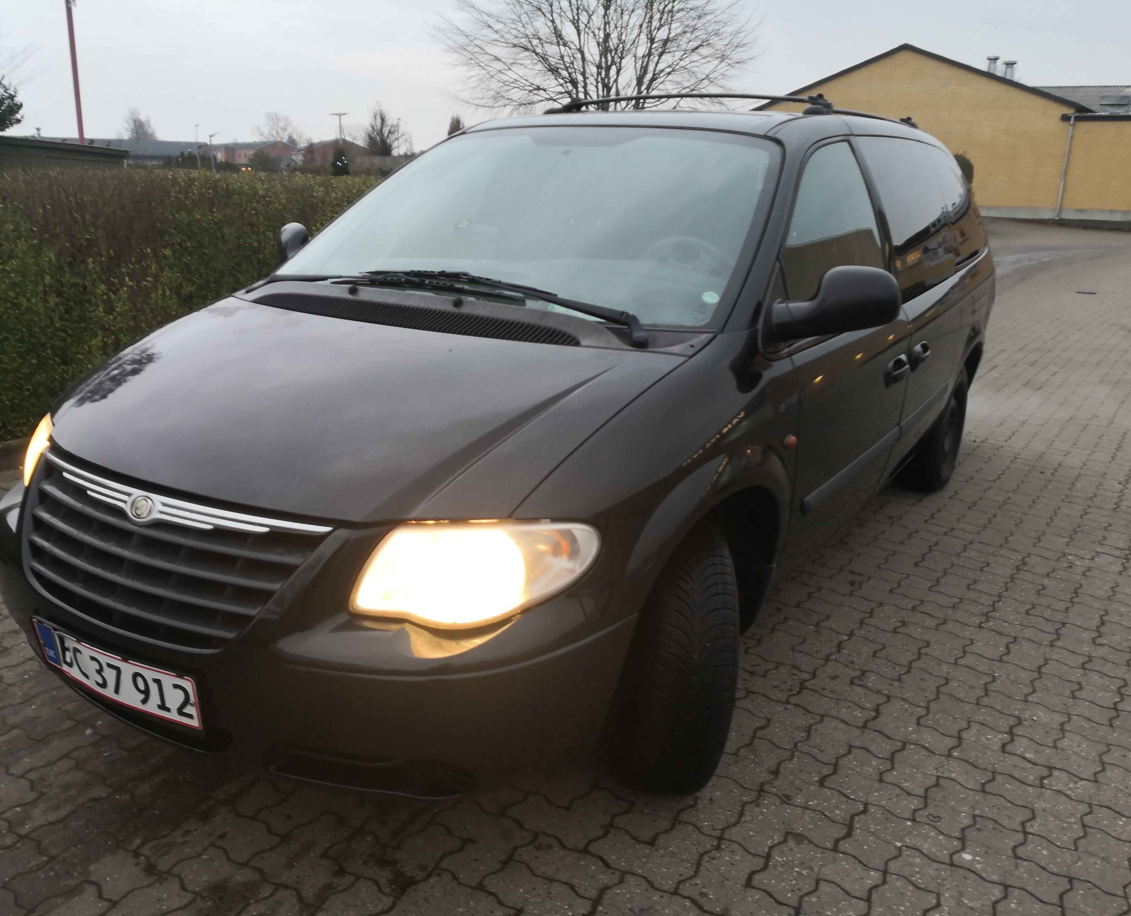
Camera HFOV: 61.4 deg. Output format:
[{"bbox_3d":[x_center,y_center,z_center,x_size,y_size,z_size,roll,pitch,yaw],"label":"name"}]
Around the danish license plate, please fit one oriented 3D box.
[{"bbox_3d":[-0.922,0.438,1.941,0.504,0.120,0.025,11,26,29],"label":"danish license plate"}]

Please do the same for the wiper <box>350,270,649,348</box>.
[{"bbox_3d":[-0.192,-0.410,2.491,0.910,0.090,0.090,17,21,30],"label":"wiper"}]

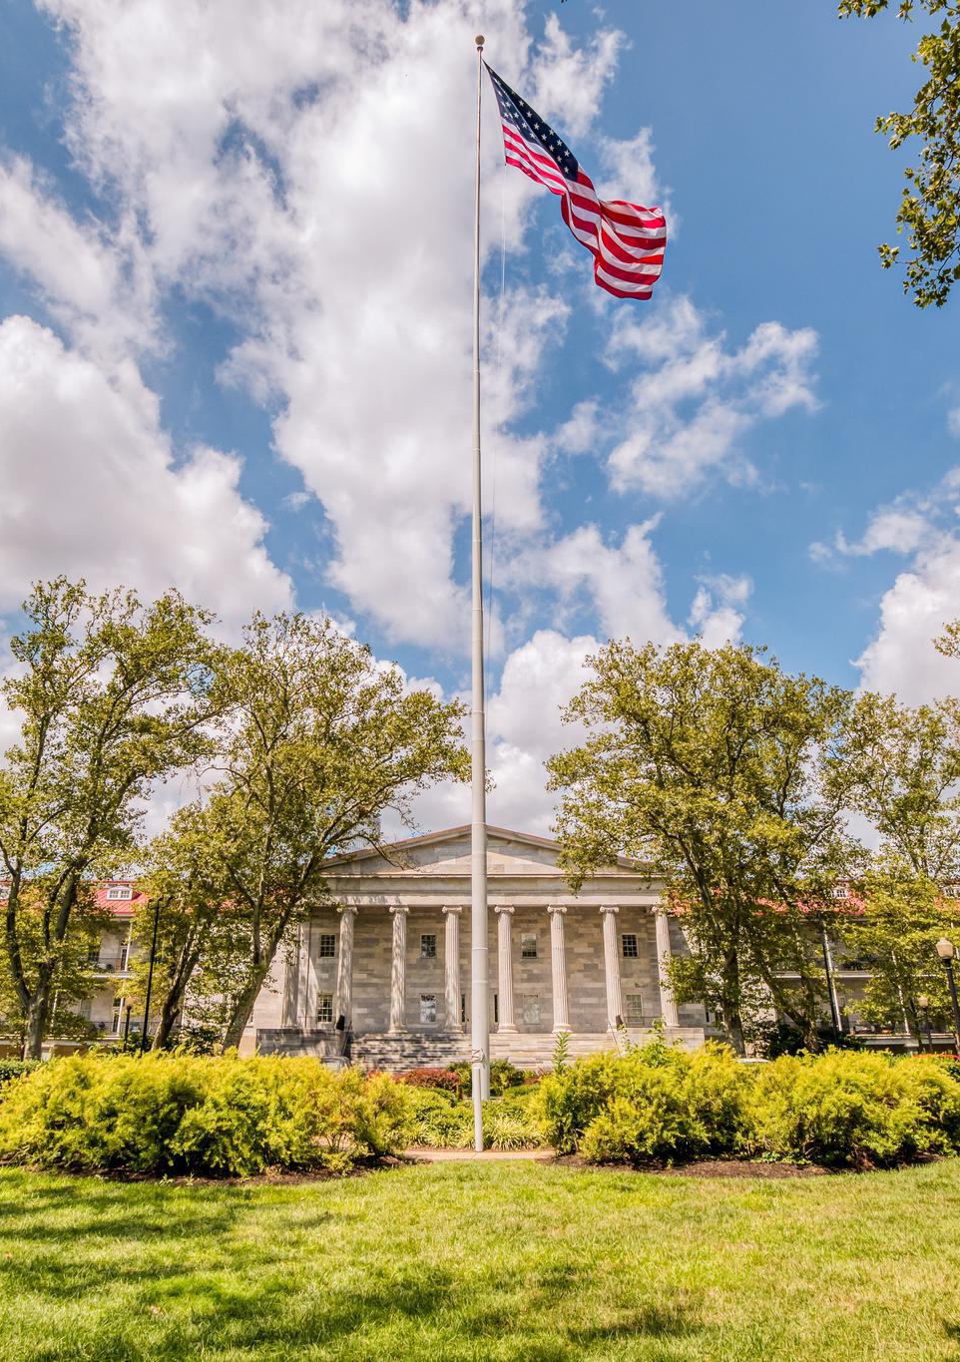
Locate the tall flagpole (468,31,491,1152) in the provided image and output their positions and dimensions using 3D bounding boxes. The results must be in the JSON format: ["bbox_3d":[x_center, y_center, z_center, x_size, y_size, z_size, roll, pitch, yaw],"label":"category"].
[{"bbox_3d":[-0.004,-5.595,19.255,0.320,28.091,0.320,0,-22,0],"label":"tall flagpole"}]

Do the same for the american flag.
[{"bbox_3d":[2.446,-13.319,22.340,4.462,7.488,1.500,0,-22,0],"label":"american flag"}]

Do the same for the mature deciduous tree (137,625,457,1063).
[{"bbox_3d":[-5.572,4.629,26.956,10.183,13.411,9.674,0,-19,0],"label":"mature deciduous tree"}]

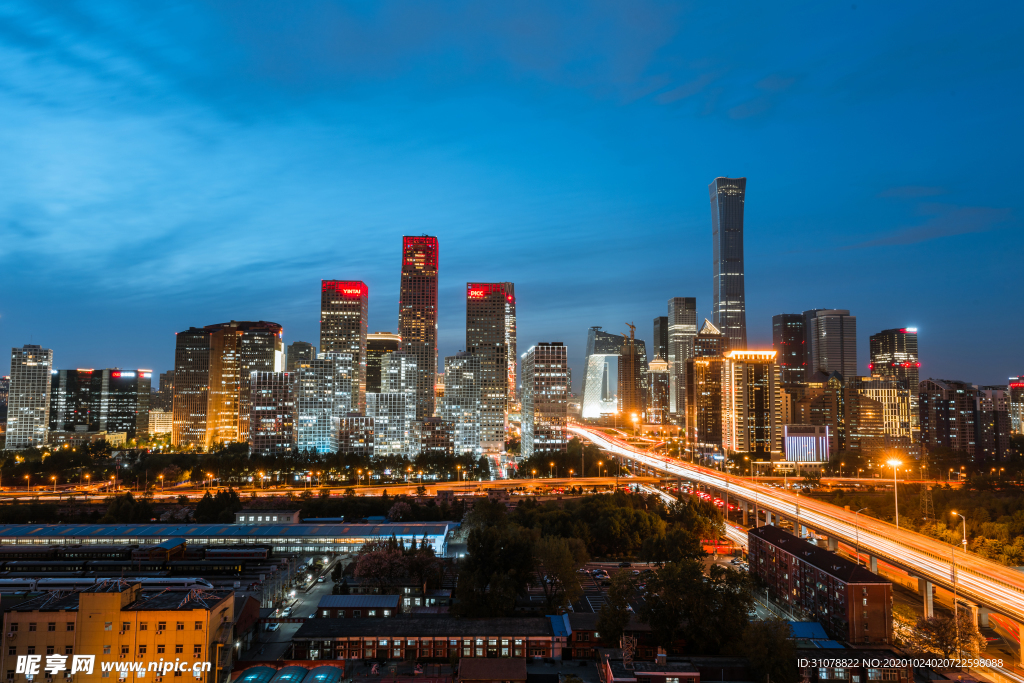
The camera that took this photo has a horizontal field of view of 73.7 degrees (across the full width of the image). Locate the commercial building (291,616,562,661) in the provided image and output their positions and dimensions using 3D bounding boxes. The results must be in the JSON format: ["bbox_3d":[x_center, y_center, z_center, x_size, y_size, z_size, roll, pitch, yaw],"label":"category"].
[{"bbox_3d":[-22.100,75.670,175.890,66.000,6.800,12.000,0,-4,-1],"label":"commercial building"}]

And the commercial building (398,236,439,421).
[{"bbox_3d":[-110.100,1.220,824.110,41.000,250.000,41.000,0,-4,-2],"label":"commercial building"}]

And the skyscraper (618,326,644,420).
[{"bbox_3d":[208.470,77.380,1208.900,36.000,170.000,38.000,0,-5,-3],"label":"skyscraper"}]

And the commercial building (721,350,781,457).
[{"bbox_3d":[222.020,62.340,637.220,42.000,104.000,39.000,0,-4,1],"label":"commercial building"}]

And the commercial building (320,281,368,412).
[{"bbox_3d":[-189.630,27.010,771.180,43.480,186.000,42.000,0,-5,-2],"label":"commercial building"}]

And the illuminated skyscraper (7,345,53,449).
[{"bbox_3d":[-439.320,56.300,623.710,27.300,103.940,27.300,2,-5,-25],"label":"illuminated skyscraper"}]

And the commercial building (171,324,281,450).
[{"bbox_3d":[-320.150,49.190,775.850,104.000,147.000,56.000,0,-5,-3],"label":"commercial building"}]

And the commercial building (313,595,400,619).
[{"bbox_3d":[-39.750,70.150,179.650,19.940,5.000,9.000,0,-5,-1],"label":"commercial building"}]

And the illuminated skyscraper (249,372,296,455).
[{"bbox_3d":[-185.880,63.350,530.700,29.000,82.000,28.000,2,-5,-26],"label":"illuminated skyscraper"}]

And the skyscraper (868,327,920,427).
[{"bbox_3d":[620.900,68.320,1111.850,43.000,174.000,54.000,0,-5,-3],"label":"skyscraper"}]

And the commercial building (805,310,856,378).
[{"bbox_3d":[529.010,55.290,1132.870,58.000,203.000,46.000,0,-5,-3],"label":"commercial building"}]

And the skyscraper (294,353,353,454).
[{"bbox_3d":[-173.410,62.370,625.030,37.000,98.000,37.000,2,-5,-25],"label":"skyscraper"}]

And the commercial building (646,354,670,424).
[{"bbox_3d":[222.280,84.380,1035.910,30.000,126.000,32.000,0,-5,-3],"label":"commercial building"}]

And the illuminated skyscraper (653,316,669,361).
[{"bbox_3d":[334.670,64.690,1474.370,46.000,224.000,49.000,0,-4,-2],"label":"illuminated skyscraper"}]

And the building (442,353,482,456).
[{"bbox_3d":[-49.950,63.580,699.050,27.300,101.520,27.300,2,-5,-25],"label":"building"}]

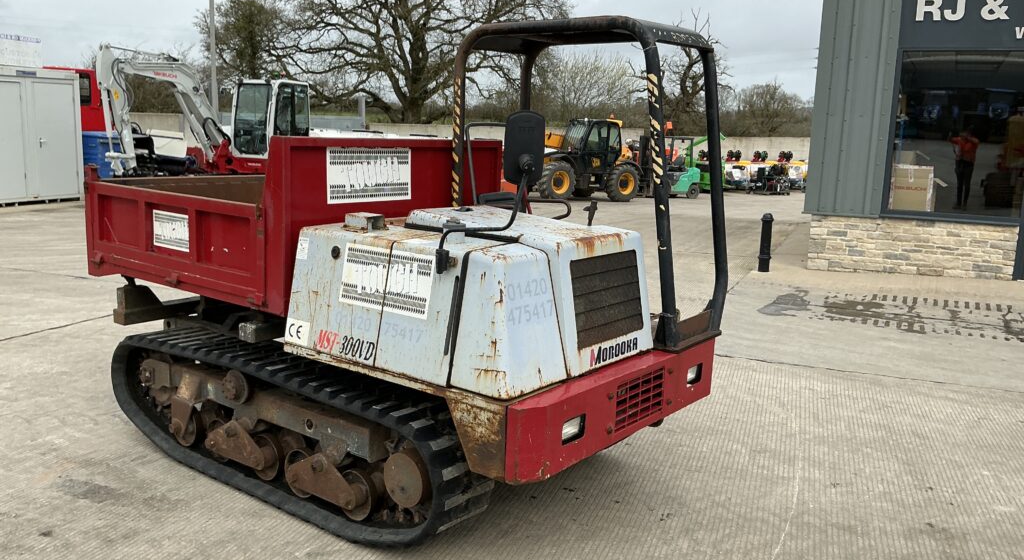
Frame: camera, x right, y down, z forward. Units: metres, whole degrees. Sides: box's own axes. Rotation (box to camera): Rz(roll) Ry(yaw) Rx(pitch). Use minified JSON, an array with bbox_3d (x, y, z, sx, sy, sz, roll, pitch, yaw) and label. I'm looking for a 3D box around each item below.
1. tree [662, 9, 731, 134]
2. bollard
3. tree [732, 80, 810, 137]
[{"bbox_3d":[10.576,-11.097,48.000,4.700,9.270,4.700,2,10,0],"label":"tree"},{"bbox_3d":[2.996,-0.440,9.738,0.150,0.700,0.150,2,10,0],"label":"bollard"},{"bbox_3d":[17.165,-10.392,55.000,5.600,5.980,5.600,2,10,0],"label":"tree"}]

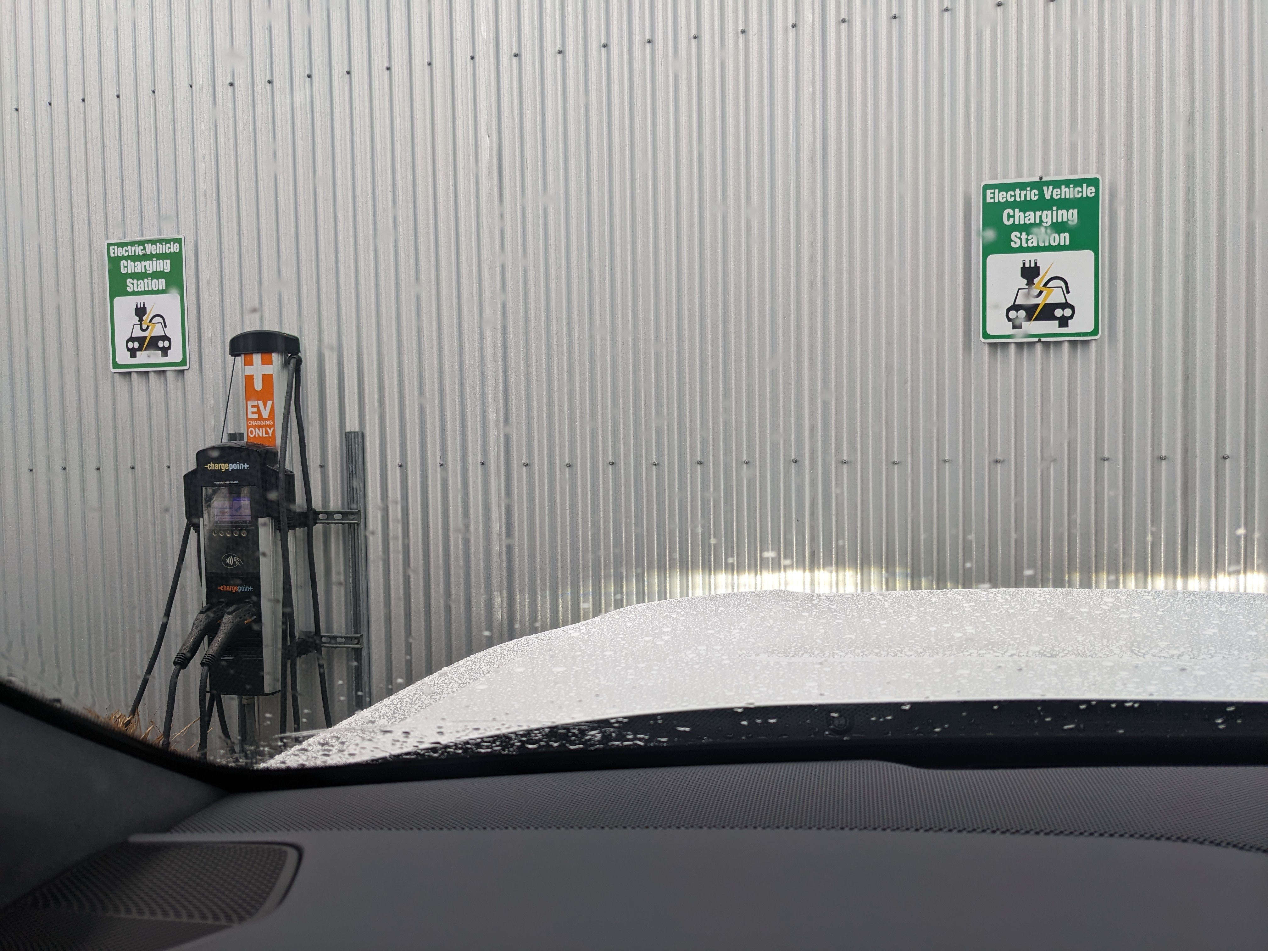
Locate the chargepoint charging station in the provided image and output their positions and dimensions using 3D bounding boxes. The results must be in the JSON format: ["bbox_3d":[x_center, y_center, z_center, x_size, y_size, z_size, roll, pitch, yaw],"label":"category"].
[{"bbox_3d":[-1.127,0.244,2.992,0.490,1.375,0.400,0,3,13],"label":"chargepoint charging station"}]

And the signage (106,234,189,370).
[{"bbox_3d":[-1.600,-0.561,3.253,0.301,0.439,0.016,0,3,13],"label":"signage"}]

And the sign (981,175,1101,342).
[{"bbox_3d":[1.090,-0.578,2.653,0.303,0.439,0.016,0,3,13],"label":"sign"}]

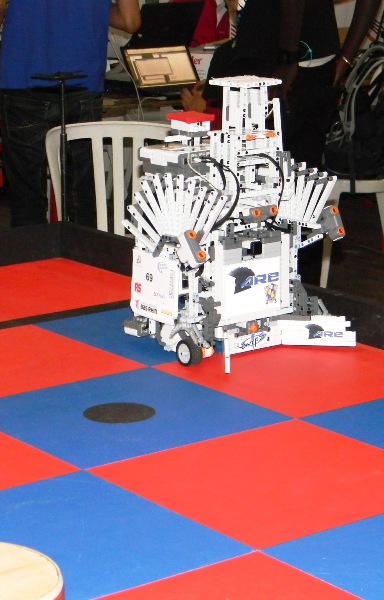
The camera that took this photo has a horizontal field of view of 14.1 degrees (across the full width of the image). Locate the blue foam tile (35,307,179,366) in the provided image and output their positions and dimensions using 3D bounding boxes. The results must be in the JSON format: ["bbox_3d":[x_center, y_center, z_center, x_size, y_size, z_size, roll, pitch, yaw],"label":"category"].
[{"bbox_3d":[-0.032,0.057,2.665,0.350,0.012,0.350,-10,16,-36],"label":"blue foam tile"}]

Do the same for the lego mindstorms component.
[{"bbox_3d":[0.073,-0.133,2.488,0.315,0.435,0.280,-10,16,-36],"label":"lego mindstorms component"}]

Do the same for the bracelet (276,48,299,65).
[{"bbox_3d":[0.329,-0.833,5.300,0.075,0.040,0.065,4,13,-1],"label":"bracelet"}]

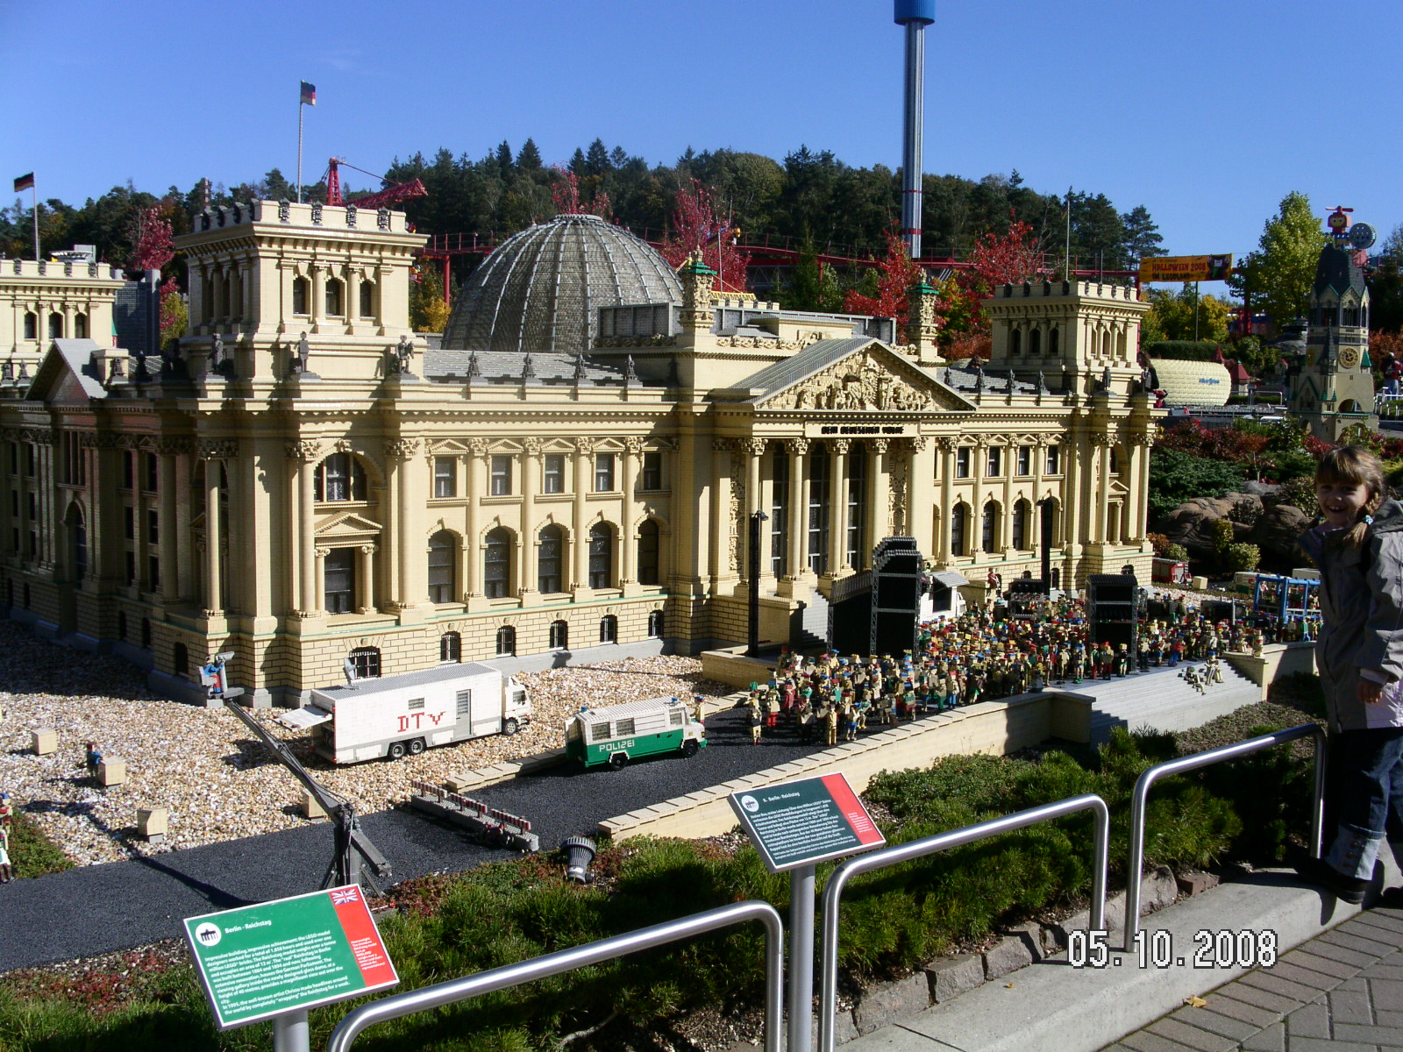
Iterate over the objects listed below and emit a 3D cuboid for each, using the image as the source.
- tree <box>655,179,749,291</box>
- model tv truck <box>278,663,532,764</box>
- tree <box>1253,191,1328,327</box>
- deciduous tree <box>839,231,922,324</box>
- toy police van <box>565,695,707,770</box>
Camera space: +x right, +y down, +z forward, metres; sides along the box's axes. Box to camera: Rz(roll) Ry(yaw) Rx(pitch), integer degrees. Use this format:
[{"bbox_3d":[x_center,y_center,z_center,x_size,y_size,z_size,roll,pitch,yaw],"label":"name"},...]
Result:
[{"bbox_3d":[0.026,-4.247,30.201,1.794,4.995,1.794,1,5,0],"label":"tree"},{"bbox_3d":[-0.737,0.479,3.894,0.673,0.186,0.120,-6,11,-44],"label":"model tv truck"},{"bbox_3d":[14.573,-5.358,38.235,1.974,5.827,1.974,1,5,0],"label":"tree"},{"bbox_3d":[2.988,-3.053,25.141,1.548,3.495,1.548,1,5,0],"label":"deciduous tree"},{"bbox_3d":[-0.164,0.524,3.899,0.395,0.155,0.095,-4,6,-41],"label":"toy police van"}]

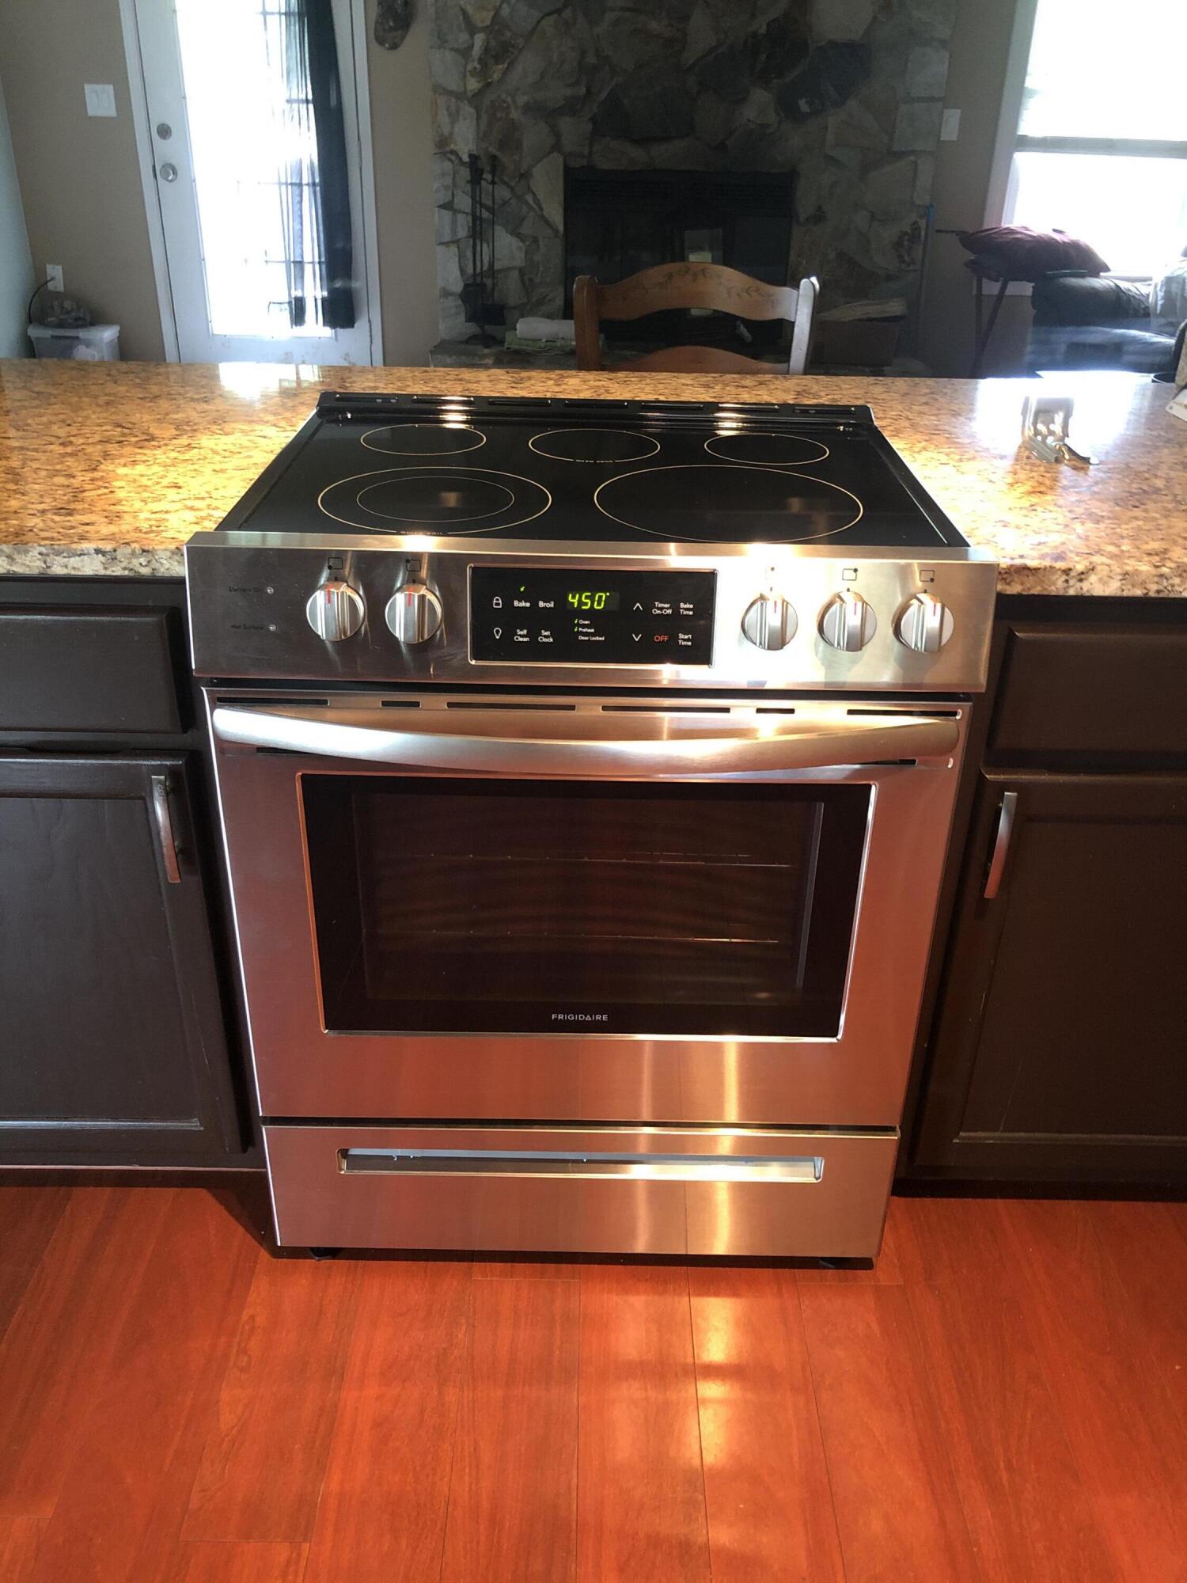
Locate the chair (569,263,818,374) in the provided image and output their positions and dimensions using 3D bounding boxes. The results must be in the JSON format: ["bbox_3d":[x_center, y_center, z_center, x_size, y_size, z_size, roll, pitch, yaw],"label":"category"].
[{"bbox_3d":[0.178,-0.411,2.403,0.460,1.030,0.500,1,28,0],"label":"chair"}]

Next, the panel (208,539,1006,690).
[{"bbox_3d":[-0.003,-0.168,1.210,0.757,0.133,0.066,1,15,0],"label":"panel"}]

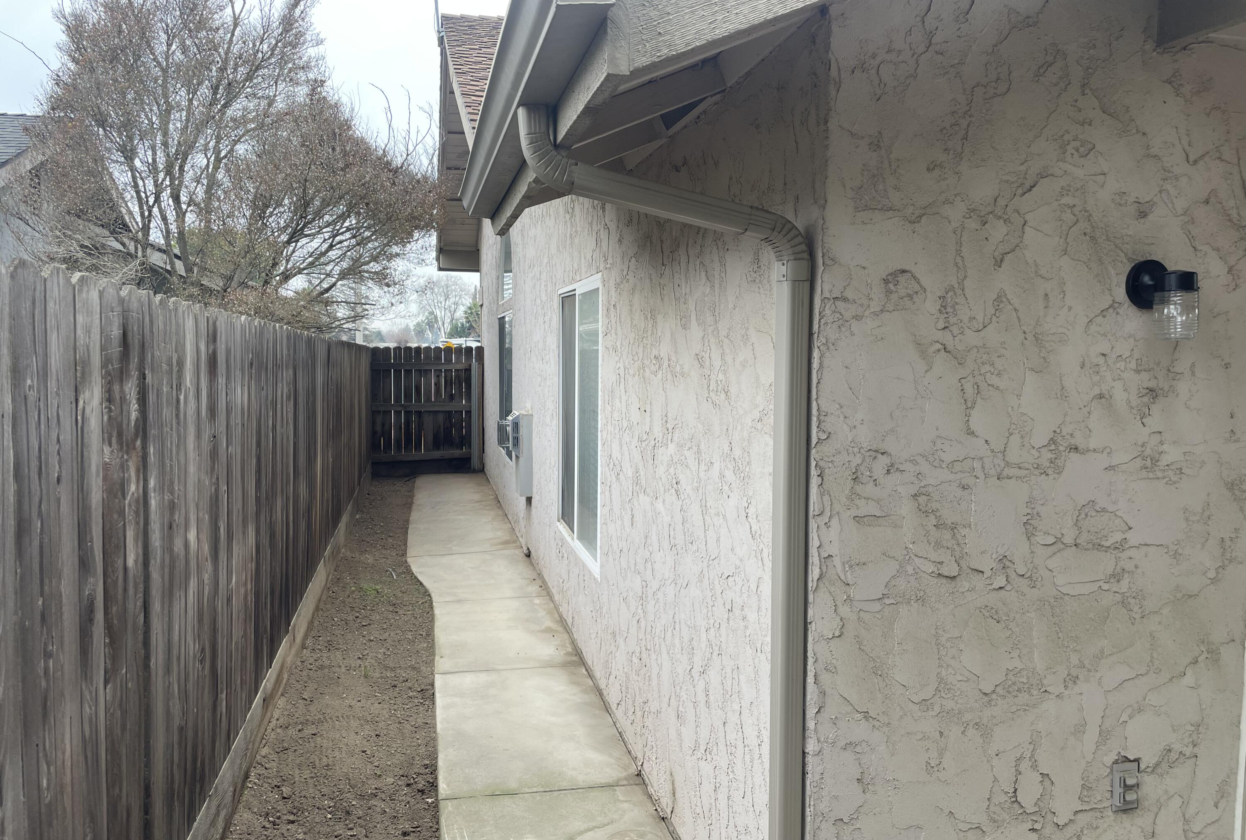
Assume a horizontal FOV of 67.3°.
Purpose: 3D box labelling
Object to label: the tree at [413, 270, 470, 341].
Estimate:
[{"bbox_3d":[-13.589,-6.978,70.406,4.643,8.311,4.411,-1,4,-12],"label":"tree"}]

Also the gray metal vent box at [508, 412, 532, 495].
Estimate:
[{"bbox_3d":[-0.858,0.276,7.799,0.175,0.690,0.370,-1,4,-12],"label":"gray metal vent box"}]

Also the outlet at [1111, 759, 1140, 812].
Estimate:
[{"bbox_3d":[1.215,0.884,2.254,0.070,0.114,0.016,-1,4,-12],"label":"outlet"}]

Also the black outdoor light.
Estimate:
[{"bbox_3d":[1.238,-0.275,2.122,0.116,0.186,0.127,-1,4,-12],"label":"black outdoor light"}]

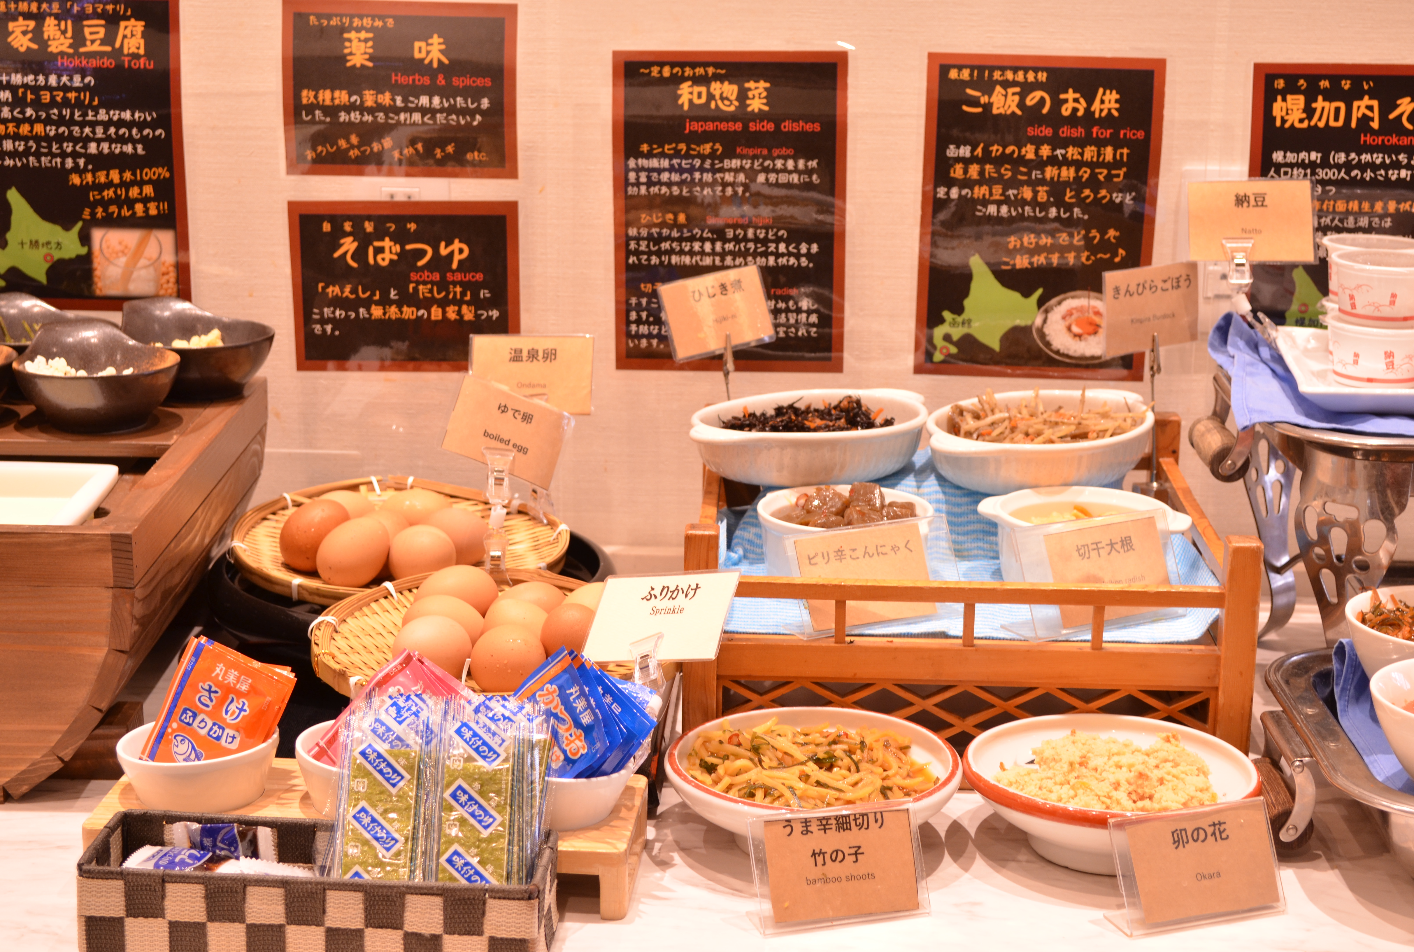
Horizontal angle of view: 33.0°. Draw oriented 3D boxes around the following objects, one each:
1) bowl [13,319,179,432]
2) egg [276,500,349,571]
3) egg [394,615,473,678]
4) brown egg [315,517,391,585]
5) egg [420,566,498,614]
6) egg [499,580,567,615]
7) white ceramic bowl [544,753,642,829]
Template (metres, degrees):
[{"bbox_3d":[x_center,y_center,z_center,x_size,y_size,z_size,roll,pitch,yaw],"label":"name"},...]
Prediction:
[{"bbox_3d":[-0.401,-0.063,1.579,0.111,0.055,0.108,1,15,0],"label":"bowl"},{"bbox_3d":[-0.258,0.040,1.579,0.055,0.043,0.043,-47,0,-23],"label":"egg"},{"bbox_3d":[-0.161,0.102,1.402,0.042,0.042,0.053,-12,0,36],"label":"egg"},{"bbox_3d":[-0.228,0.050,1.545,0.054,0.042,0.042,-40,0,-31],"label":"brown egg"},{"bbox_3d":[-0.156,0.076,1.492,0.054,0.043,0.043,-11,0,-22],"label":"egg"},{"bbox_3d":[-0.111,0.083,1.495,0.050,0.042,0.045,1,15,0],"label":"egg"},{"bbox_3d":[-0.080,0.165,1.286,0.089,0.036,0.089,1,15,0],"label":"white ceramic bowl"}]

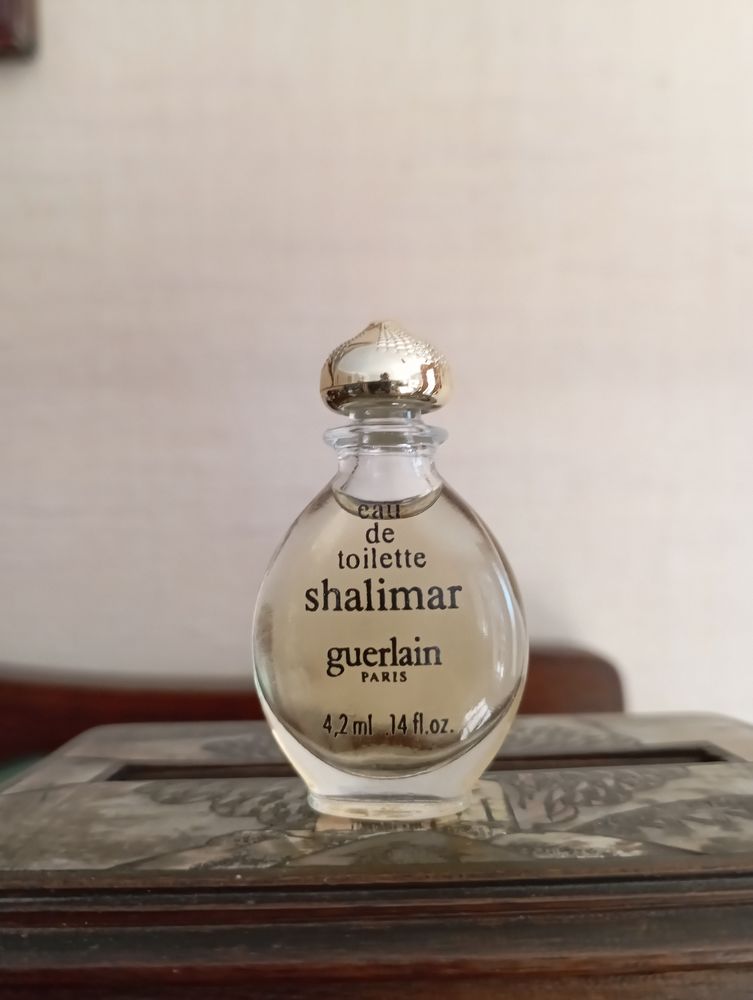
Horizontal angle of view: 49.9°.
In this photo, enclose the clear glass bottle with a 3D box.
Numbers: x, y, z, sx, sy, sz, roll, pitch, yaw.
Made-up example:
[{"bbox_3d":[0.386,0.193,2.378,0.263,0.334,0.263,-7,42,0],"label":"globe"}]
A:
[{"bbox_3d":[0.001,0.007,0.088,0.030,0.052,0.016,-1,-2,5],"label":"clear glass bottle"}]

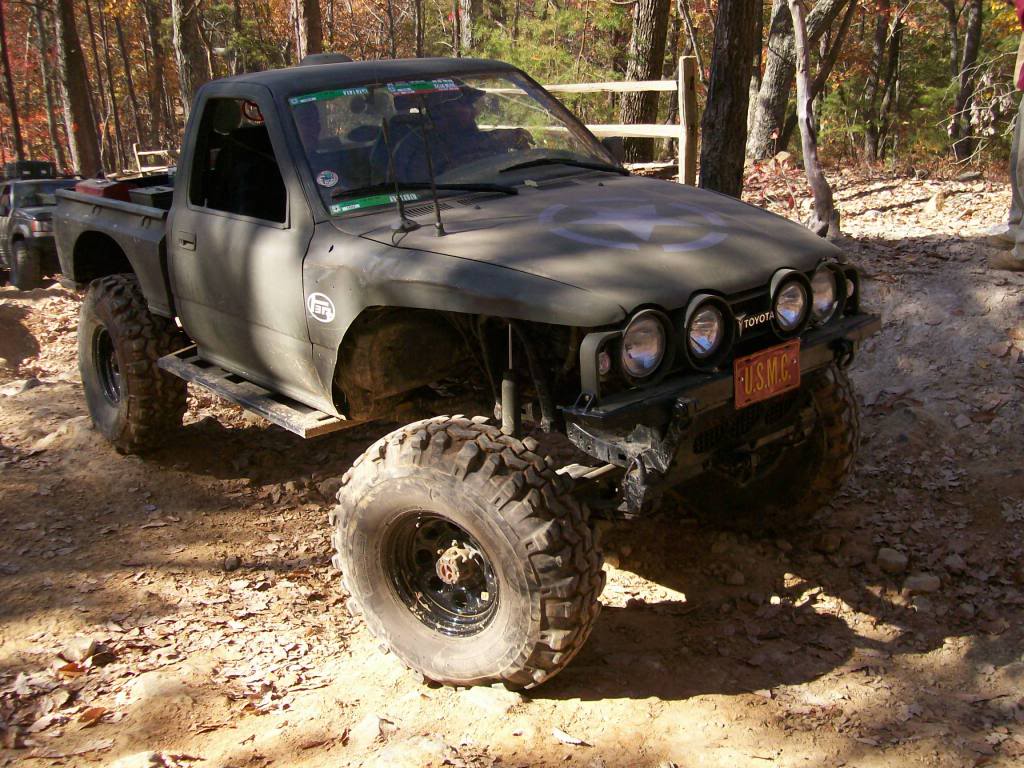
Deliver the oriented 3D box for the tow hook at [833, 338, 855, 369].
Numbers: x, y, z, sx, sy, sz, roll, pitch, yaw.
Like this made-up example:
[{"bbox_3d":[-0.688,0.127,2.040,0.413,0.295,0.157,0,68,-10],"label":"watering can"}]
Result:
[{"bbox_3d":[1.067,-0.099,3.438,0.050,0.090,0.070,-18,23,-36],"label":"tow hook"}]

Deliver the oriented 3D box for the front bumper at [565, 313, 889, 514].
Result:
[{"bbox_3d":[0.680,0.041,3.315,1.380,0.310,0.250,-18,23,-36],"label":"front bumper"}]

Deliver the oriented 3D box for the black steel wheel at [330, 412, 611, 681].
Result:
[{"bbox_3d":[-0.153,0.522,3.203,0.860,0.860,0.285,9,24,31],"label":"black steel wheel"}]

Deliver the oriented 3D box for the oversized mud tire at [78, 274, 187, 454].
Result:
[{"bbox_3d":[-1.854,-0.103,5.192,0.285,0.860,0.860,-11,20,-38],"label":"oversized mud tire"}]

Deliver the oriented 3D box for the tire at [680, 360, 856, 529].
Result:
[{"bbox_3d":[0.915,0.153,4.180,0.860,0.860,0.285,14,25,41],"label":"tire"}]

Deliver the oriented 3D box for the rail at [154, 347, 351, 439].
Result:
[{"bbox_3d":[-1.036,0.016,4.215,0.230,0.055,1.320,-18,23,-36],"label":"rail"}]

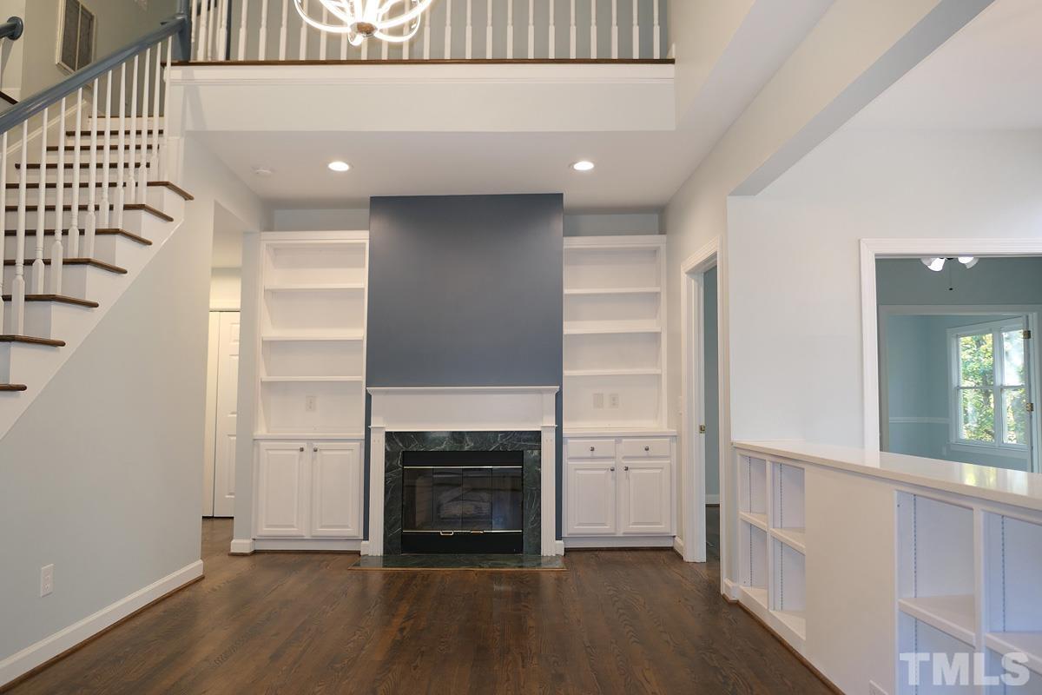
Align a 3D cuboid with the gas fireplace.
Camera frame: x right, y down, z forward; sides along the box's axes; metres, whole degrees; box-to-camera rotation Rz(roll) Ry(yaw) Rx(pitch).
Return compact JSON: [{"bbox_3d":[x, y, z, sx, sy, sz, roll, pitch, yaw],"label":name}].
[{"bbox_3d":[-0.438,1.166,5.308,0.912,0.767,0.280,0,-3,0],"label":"gas fireplace"}]

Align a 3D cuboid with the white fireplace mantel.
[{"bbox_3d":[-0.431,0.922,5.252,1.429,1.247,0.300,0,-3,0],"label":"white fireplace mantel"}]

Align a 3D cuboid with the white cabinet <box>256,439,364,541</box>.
[{"bbox_3d":[-1.590,1.068,5.383,0.834,0.737,0.430,0,-3,0],"label":"white cabinet"}]

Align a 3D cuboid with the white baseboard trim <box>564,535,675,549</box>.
[{"bbox_3d":[0.752,1.497,5.324,0.834,0.094,0.030,0,-3,0],"label":"white baseboard trim"}]

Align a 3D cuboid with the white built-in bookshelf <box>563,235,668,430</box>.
[{"bbox_3d":[0.749,-0.119,5.776,0.865,1.579,0.290,0,-3,0],"label":"white built-in bookshelf"}]

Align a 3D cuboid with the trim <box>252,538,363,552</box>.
[{"bbox_3d":[-1.602,1.488,5.233,0.800,0.093,0.030,0,-3,0],"label":"trim"}]

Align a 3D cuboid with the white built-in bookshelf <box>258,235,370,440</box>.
[{"bbox_3d":[-1.591,-0.101,5.498,0.841,1.568,0.340,0,-3,0],"label":"white built-in bookshelf"}]

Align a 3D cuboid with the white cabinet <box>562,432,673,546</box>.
[{"bbox_3d":[0.744,1.066,5.550,0.860,0.768,0.600,0,-3,0],"label":"white cabinet"}]

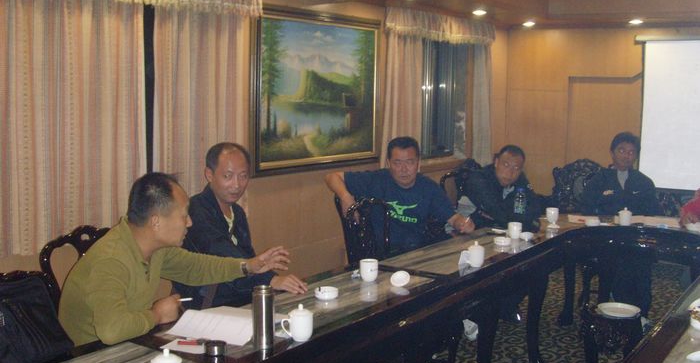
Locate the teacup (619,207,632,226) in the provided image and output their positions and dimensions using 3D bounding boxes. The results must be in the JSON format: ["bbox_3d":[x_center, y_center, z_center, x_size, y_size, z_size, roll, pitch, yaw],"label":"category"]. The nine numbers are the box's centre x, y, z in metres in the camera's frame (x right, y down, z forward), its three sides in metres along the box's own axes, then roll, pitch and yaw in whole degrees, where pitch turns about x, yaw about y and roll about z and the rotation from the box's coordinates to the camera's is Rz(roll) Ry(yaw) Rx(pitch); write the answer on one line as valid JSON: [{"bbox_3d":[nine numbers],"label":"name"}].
[{"bbox_3d":[1.649,0.203,4.713,0.080,0.107,0.100,1,6,6],"label":"teacup"}]

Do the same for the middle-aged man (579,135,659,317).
[{"bbox_3d":[1.773,0.330,5.181,0.525,1.293,0.667,3,7,22],"label":"middle-aged man"}]

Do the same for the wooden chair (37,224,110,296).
[{"bbox_3d":[-0.708,0.704,2.734,0.525,1.071,0.465,4,7,32],"label":"wooden chair"}]

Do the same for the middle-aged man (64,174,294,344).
[{"bbox_3d":[-0.578,0.610,2.700,0.727,1.262,0.667,2,6,17],"label":"middle-aged man"}]

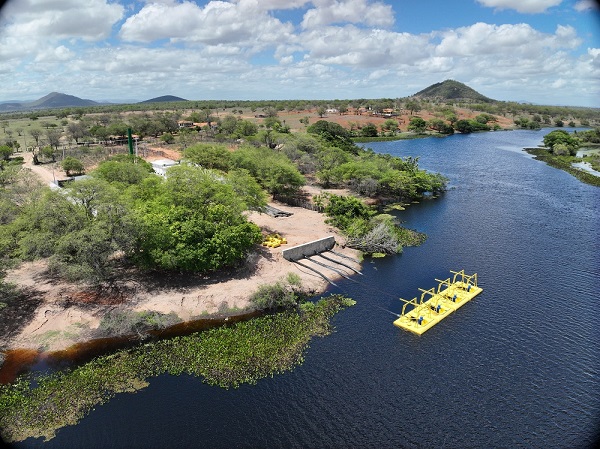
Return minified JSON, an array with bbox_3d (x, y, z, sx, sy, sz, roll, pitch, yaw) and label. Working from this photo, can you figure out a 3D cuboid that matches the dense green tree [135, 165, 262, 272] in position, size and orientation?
[{"bbox_3d":[-11.750,-0.600,49.300,14.500,11.500,12.500,0,17,0],"label":"dense green tree"}]

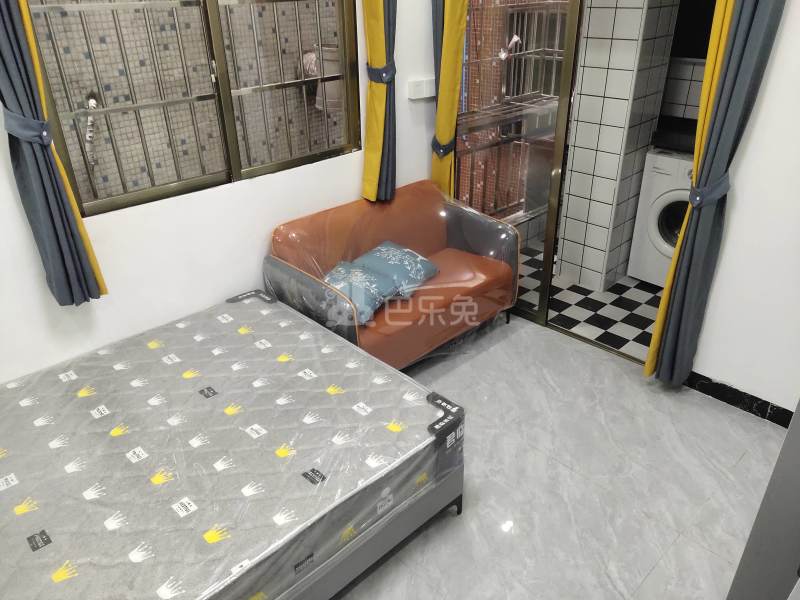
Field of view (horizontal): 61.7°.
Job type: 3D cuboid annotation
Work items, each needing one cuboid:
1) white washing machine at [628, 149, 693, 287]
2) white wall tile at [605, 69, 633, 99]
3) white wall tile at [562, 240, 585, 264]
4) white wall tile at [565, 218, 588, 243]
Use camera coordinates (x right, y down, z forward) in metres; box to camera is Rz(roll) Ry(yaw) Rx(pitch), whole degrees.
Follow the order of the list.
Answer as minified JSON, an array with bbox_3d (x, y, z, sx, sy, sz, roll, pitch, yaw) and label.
[{"bbox_3d":[1.901,-0.516,4.223,0.520,0.840,0.595,-26,37,-38],"label":"white washing machine"},{"bbox_3d":[1.216,-1.195,3.716,0.150,0.150,0.010,25,37,39],"label":"white wall tile"},{"bbox_3d":[1.099,-0.298,4.238,0.147,0.149,0.012,25,37,39],"label":"white wall tile"},{"bbox_3d":[1.114,-0.435,4.238,0.150,0.150,0.010,25,37,39],"label":"white wall tile"}]

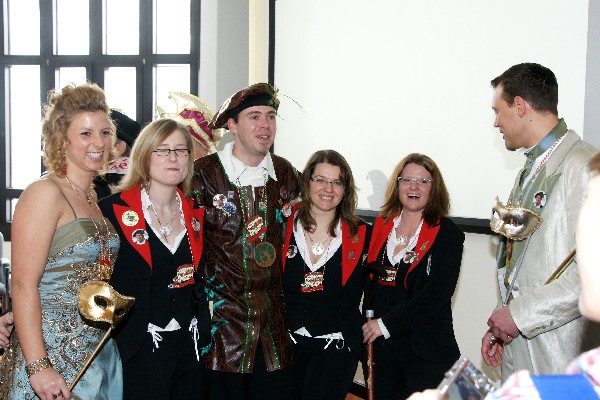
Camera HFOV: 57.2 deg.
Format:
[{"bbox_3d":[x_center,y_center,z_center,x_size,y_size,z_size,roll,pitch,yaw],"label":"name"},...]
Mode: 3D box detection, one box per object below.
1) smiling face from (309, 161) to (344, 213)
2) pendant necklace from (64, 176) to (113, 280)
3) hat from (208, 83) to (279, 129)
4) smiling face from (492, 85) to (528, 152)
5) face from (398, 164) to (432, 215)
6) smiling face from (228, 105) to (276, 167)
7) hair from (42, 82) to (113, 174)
[{"bbox_3d":[0.098,-0.043,2.040,0.130,0.180,0.120,6,3,3],"label":"smiling face"},{"bbox_3d":[-0.616,0.083,1.610,0.130,0.300,0.130,3,4,33],"label":"pendant necklace"},{"bbox_3d":[-0.195,-0.328,1.930,0.240,0.125,0.250,-1,-14,-36],"label":"hat"},{"bbox_3d":[0.626,-0.243,1.620,0.125,0.190,0.140,-4,0,30],"label":"smiling face"},{"bbox_3d":[0.437,-0.043,2.080,0.135,0.185,0.120,4,2,14],"label":"face"},{"bbox_3d":[-0.166,-0.221,1.880,0.150,0.200,0.140,-1,1,-36],"label":"smiling face"},{"bbox_3d":[-0.668,-0.213,1.660,0.230,0.275,0.210,4,4,40],"label":"hair"}]

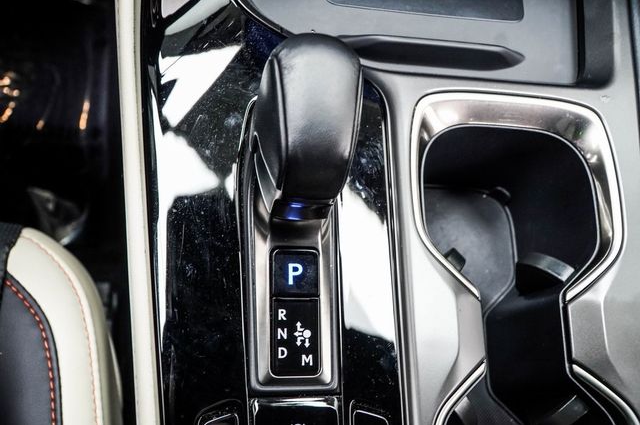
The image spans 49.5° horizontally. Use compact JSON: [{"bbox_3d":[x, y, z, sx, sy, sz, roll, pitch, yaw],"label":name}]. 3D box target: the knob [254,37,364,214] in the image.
[{"bbox_3d":[-0.005,-0.038,0.335,0.049,0.082,0.060,-3,66,-1],"label":"knob"}]

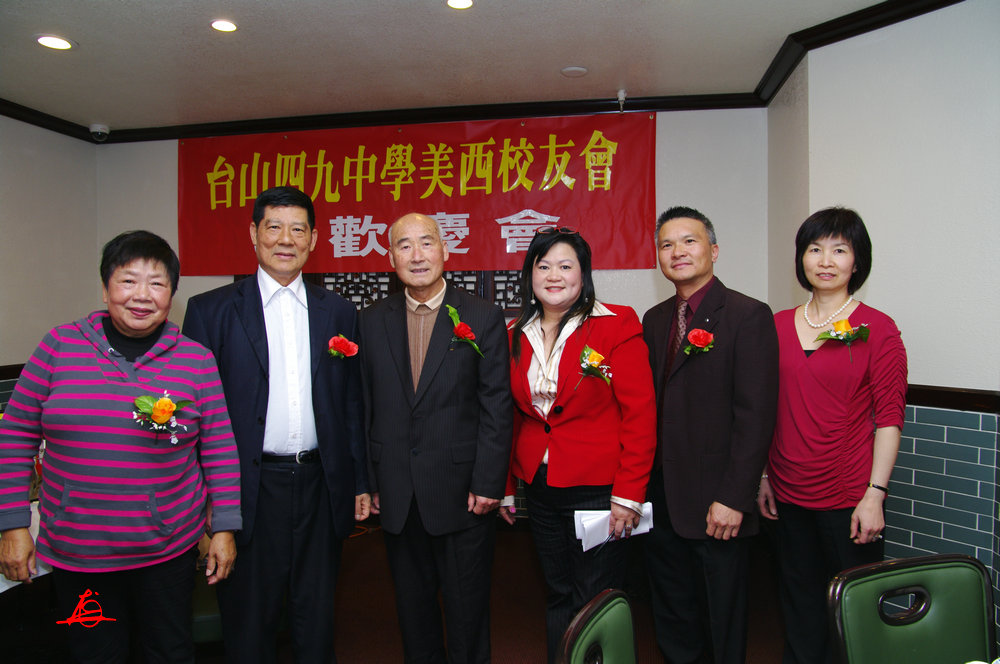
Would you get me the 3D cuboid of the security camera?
[{"bbox_3d":[-2.566,-1.272,4.273,0.117,0.092,0.117,-1,2,-27],"label":"security camera"}]

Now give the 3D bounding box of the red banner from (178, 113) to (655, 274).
[{"bbox_3d":[-0.599,-0.808,4.086,3.050,0.907,0.020,0,2,10],"label":"red banner"}]

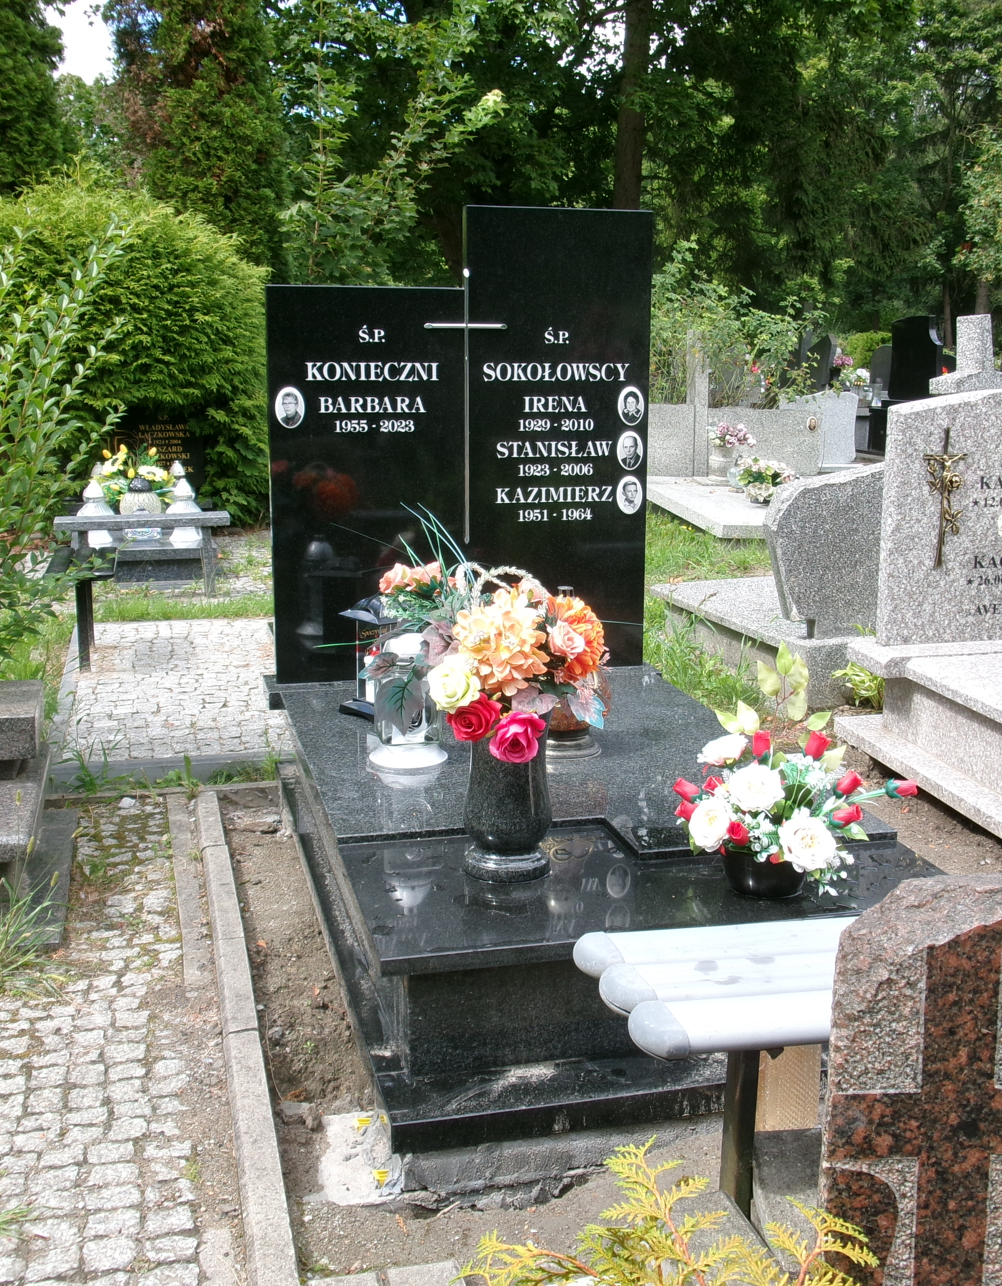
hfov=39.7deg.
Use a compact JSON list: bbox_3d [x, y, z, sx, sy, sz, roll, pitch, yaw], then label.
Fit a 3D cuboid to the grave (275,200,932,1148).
[{"bbox_3d":[0.109,-0.190,3.079,1.130,1.660,1.921,-2,12,-14],"label":"grave"}]

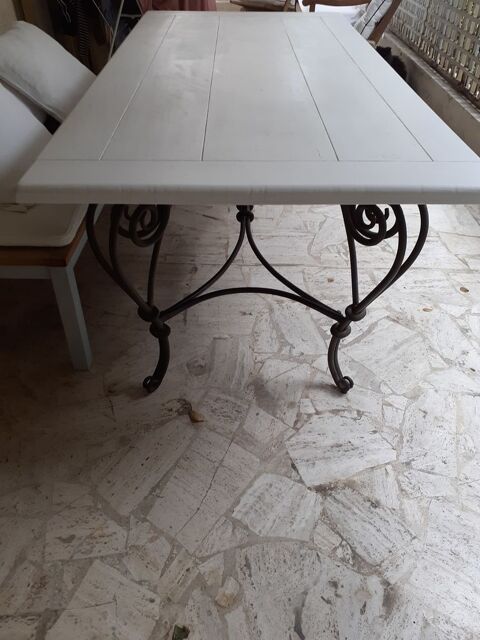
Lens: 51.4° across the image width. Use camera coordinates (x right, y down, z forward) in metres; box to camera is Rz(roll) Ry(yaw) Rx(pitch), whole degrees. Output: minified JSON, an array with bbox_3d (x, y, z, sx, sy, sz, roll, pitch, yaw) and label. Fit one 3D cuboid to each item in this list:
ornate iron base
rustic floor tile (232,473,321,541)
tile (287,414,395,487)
[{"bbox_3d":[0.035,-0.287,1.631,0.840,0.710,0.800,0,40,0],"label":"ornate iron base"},{"bbox_3d":[0.102,0.483,1.279,0.199,0.018,0.176,17,43,19],"label":"rustic floor tile"},{"bbox_3d":[0.278,0.354,1.431,0.288,0.018,0.220,-14,42,-16],"label":"tile"}]

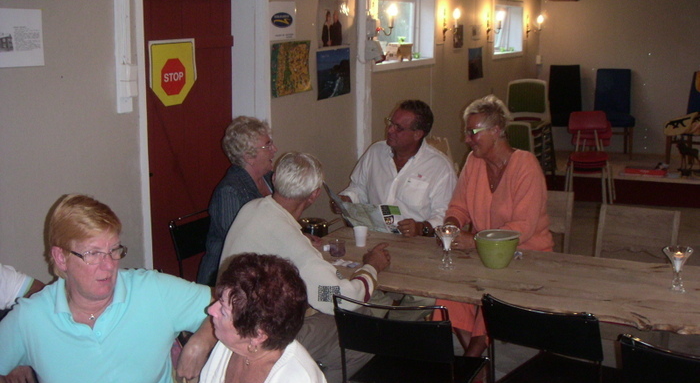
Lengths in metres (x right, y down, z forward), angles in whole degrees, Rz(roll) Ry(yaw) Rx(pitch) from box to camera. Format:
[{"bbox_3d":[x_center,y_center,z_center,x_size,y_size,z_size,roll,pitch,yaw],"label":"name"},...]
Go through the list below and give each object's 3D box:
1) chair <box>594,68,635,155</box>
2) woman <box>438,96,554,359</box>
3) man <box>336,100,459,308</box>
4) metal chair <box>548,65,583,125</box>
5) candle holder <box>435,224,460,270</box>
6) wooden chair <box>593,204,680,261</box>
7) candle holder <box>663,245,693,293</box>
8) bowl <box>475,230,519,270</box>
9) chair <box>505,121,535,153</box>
[{"bbox_3d":[3.124,-0.932,9.130,0.460,1.030,0.550,3,13,18],"label":"chair"},{"bbox_3d":[0.638,0.277,3.568,0.550,1.390,0.750,9,15,35],"label":"woman"},{"bbox_3d":[0.262,0.280,3.771,0.600,1.380,0.760,3,12,14],"label":"man"},{"bbox_3d":[2.501,-0.960,9.220,0.440,1.030,0.520,6,13,27],"label":"metal chair"},{"bbox_3d":[0.399,0.231,3.141,0.100,0.166,0.100,0,12,0],"label":"candle holder"},{"bbox_3d":[1.328,0.552,3.658,0.420,0.880,0.470,5,13,25],"label":"wooden chair"},{"bbox_3d":[1.254,0.298,2.922,0.112,0.165,0.112,0,12,0],"label":"candle holder"},{"bbox_3d":[0.608,0.242,3.174,0.185,0.132,0.185,0,12,0],"label":"bowl"},{"bbox_3d":[1.427,-0.189,7.131,0.470,0.840,0.520,6,13,27],"label":"chair"}]

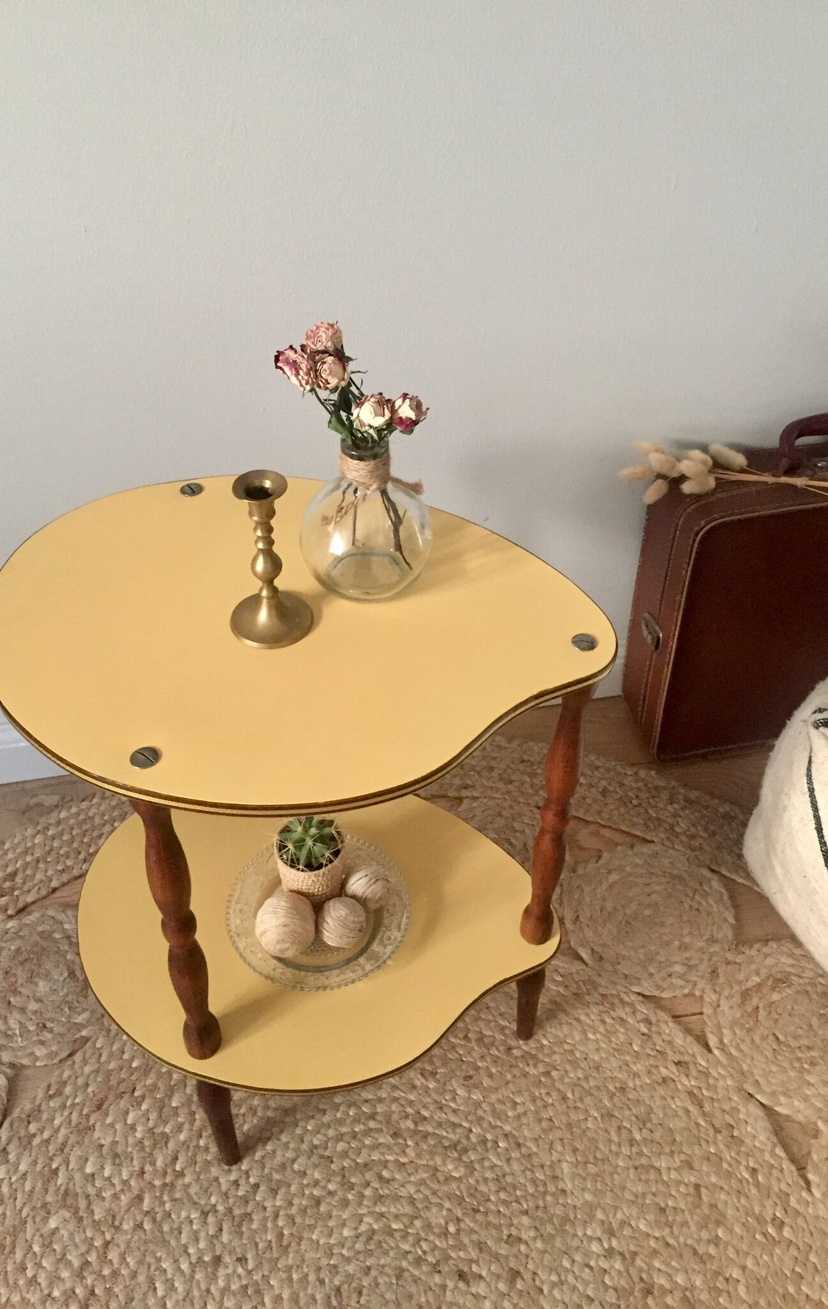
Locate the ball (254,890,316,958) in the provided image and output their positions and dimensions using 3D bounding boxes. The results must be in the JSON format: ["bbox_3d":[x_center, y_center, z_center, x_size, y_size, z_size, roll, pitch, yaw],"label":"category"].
[{"bbox_3d":[-0.115,0.240,0.976,0.056,0.056,0.056,1,41,-1],"label":"ball"}]

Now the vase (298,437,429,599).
[{"bbox_3d":[-0.033,-0.098,0.764,0.093,0.112,0.093,3,43,0],"label":"vase"}]

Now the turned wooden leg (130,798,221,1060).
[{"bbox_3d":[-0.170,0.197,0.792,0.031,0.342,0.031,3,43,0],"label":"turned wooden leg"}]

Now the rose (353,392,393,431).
[{"bbox_3d":[-0.027,-0.162,0.731,0.027,0.027,0.027,6,58,-4],"label":"rose"}]

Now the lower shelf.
[{"bbox_3d":[-0.090,0.246,1.001,0.442,0.011,0.322,9,44,7],"label":"lower shelf"}]

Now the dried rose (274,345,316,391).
[{"bbox_3d":[-0.077,-0.186,0.715,0.027,0.029,0.027,-19,46,17],"label":"dried rose"}]

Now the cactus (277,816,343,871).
[{"bbox_3d":[-0.091,0.164,0.970,0.055,0.043,0.055,3,43,0],"label":"cactus"}]

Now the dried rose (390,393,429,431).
[{"bbox_3d":[-0.003,-0.163,0.737,0.025,0.026,0.025,20,44,-16],"label":"dried rose"}]

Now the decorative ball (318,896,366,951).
[{"bbox_3d":[-0.065,0.241,0.983,0.045,0.045,0.045,1,41,-1],"label":"decorative ball"}]

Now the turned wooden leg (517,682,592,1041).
[{"bbox_3d":[0.114,0.201,0.950,0.031,0.545,0.031,3,43,0],"label":"turned wooden leg"}]

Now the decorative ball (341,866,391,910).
[{"bbox_3d":[-0.043,0.215,1.009,0.043,0.043,0.043,1,41,-1],"label":"decorative ball"}]

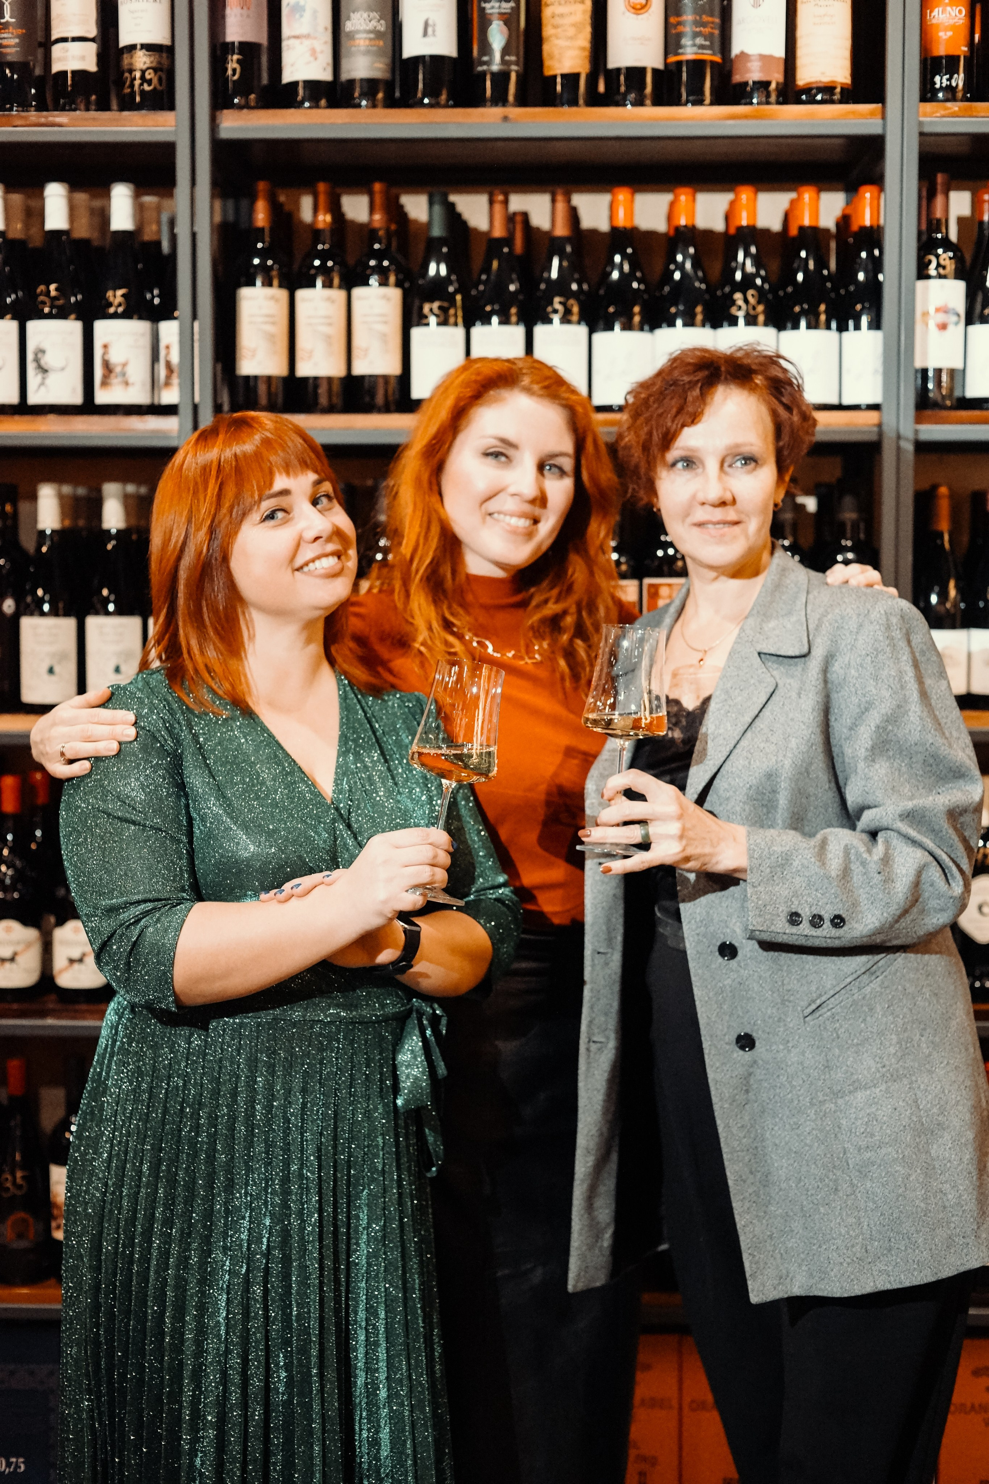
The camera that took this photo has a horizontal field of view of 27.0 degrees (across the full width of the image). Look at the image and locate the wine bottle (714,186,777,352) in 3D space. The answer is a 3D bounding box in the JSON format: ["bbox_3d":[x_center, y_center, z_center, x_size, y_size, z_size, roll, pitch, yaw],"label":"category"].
[{"bbox_3d":[0.328,-0.575,2.691,0.082,0.292,0.082,0,4,2],"label":"wine bottle"}]

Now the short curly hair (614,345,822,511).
[{"bbox_3d":[0.235,-0.333,2.190,0.215,0.180,0.215,1,4,9],"label":"short curly hair"}]

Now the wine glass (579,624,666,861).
[{"bbox_3d":[0.128,-0.002,2.020,0.083,0.221,0.083,5,4,1],"label":"wine glass"}]

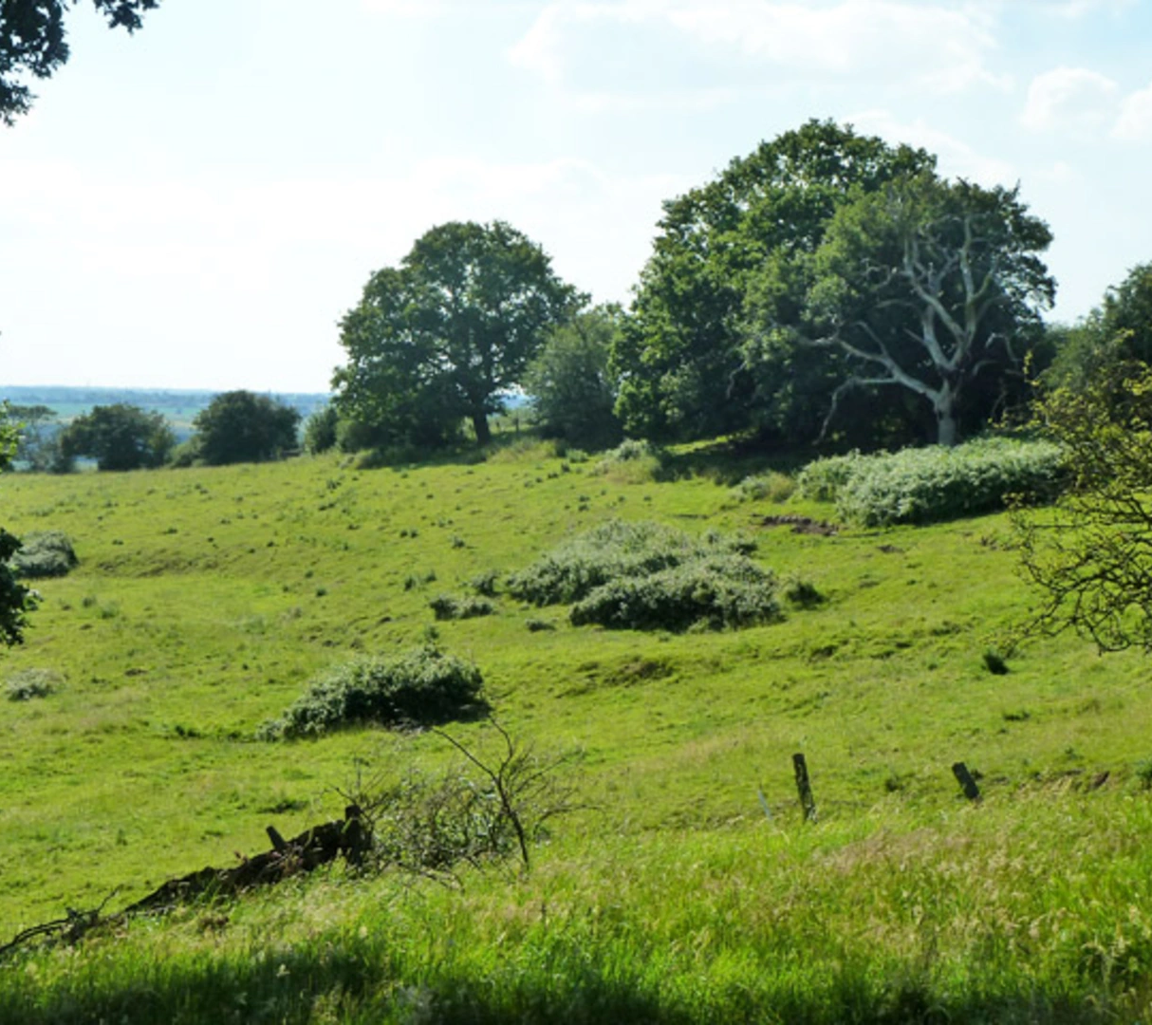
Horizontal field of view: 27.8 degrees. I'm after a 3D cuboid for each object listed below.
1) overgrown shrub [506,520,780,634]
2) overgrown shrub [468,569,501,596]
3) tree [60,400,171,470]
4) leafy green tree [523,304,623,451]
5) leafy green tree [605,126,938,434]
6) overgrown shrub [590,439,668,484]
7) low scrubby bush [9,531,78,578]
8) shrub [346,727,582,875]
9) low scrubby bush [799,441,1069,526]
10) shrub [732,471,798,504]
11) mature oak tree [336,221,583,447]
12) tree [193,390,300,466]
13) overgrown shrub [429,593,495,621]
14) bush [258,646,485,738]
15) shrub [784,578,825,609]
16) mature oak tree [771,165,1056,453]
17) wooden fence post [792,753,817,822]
[{"bbox_3d":[1.805,1.691,62.000,7.100,2.400,6.000,0,3,0],"label":"overgrown shrub"},{"bbox_3d":[-2.680,2.057,68.000,0.980,0.750,0.900,0,3,0],"label":"overgrown shrub"},{"bbox_3d":[-27.987,-4.589,142.000,6.900,4.400,6.000,0,3,0],"label":"tree"},{"bbox_3d":[-0.081,-6.788,118.000,5.300,7.500,5.000,0,3,0],"label":"leafy green tree"},{"bbox_3d":[9.277,-10.127,103.000,15.000,14.300,14.000,0,3,0],"label":"leafy green tree"},{"bbox_3d":[2.089,-2.067,93.000,3.100,1.650,2.500,0,3,0],"label":"overgrown shrub"},{"bbox_3d":[-17.061,1.323,74.000,2.400,1.350,2.000,0,3,0],"label":"low scrubby bush"},{"bbox_3d":[-1.263,3.200,26.000,2.550,1.700,1.900,0,3,0],"label":"shrub"},{"bbox_3d":[12.726,-1.084,83.000,9.400,2.800,4.500,0,3,0],"label":"low scrubby bush"},{"bbox_3d":[7.139,-0.948,88.000,2.550,1.200,1.900,0,3,0],"label":"shrub"},{"bbox_3d":[-5.995,-9.130,120.000,12.700,11.600,12.000,0,3,0],"label":"mature oak tree"},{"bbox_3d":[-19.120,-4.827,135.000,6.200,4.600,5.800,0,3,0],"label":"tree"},{"bbox_3d":[-3.173,2.637,65.000,1.850,0.720,1.200,0,3,0],"label":"overgrown shrub"},{"bbox_3d":[-4.125,3.630,47.000,4.500,1.600,2.800,0,3,0],"label":"bush"},{"bbox_3d":[5.676,2.020,58.000,1.000,0.750,0.850,0,3,0],"label":"shrub"},{"bbox_3d":[13.300,-8.014,93.000,11.500,11.000,10.000,0,3,0],"label":"mature oak tree"},{"bbox_3d":[3.139,3.784,32.000,0.150,1.000,0.150,-11,3,1],"label":"wooden fence post"}]

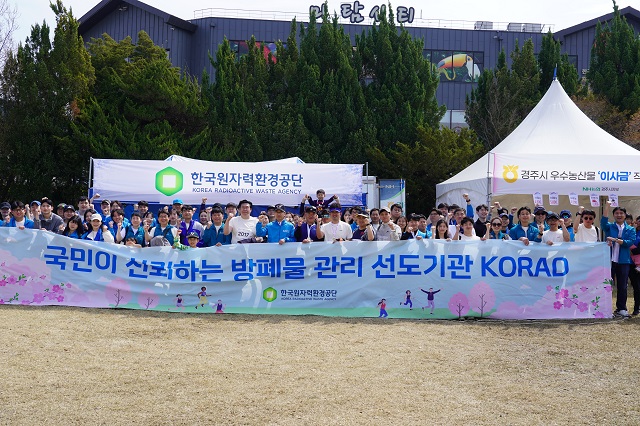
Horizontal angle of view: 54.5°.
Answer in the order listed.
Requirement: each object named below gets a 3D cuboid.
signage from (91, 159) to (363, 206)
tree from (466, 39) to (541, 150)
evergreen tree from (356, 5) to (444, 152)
[{"bbox_3d":[-1.910,-0.640,13.600,5.850,0.950,0.060,0,0,-8],"label":"signage"},{"bbox_3d":[7.800,-2.800,26.300,3.200,9.000,3.200,0,0,0],"label":"tree"},{"bbox_3d":[3.240,-3.400,25.000,3.500,10.100,3.500,0,0,0],"label":"evergreen tree"}]

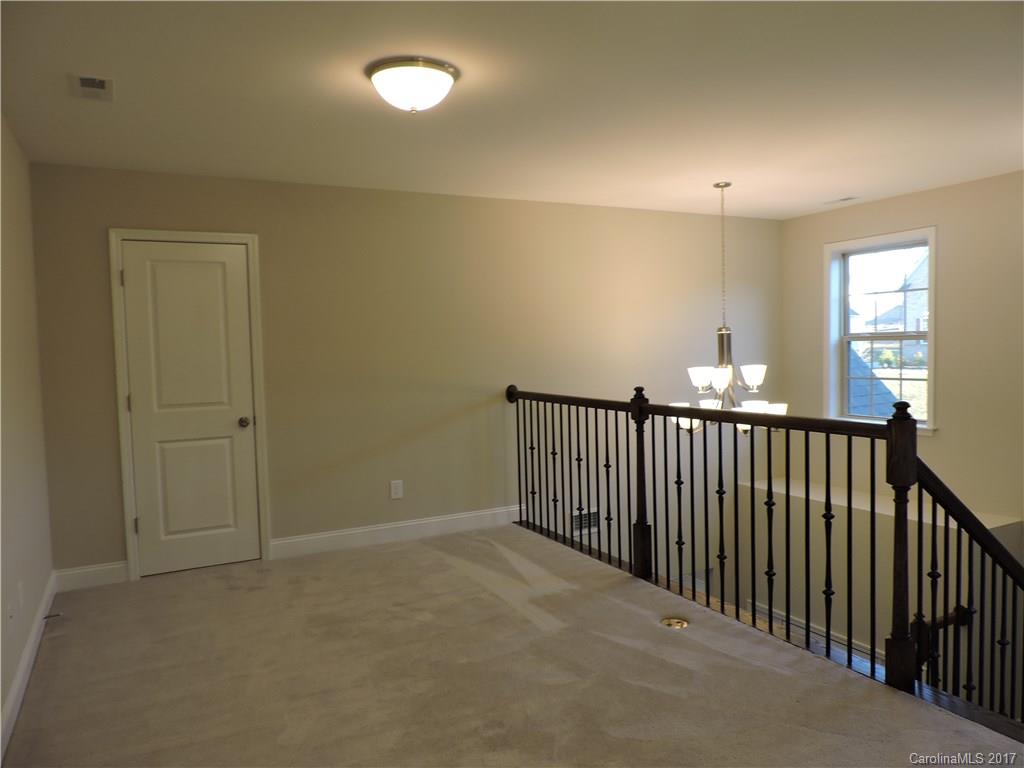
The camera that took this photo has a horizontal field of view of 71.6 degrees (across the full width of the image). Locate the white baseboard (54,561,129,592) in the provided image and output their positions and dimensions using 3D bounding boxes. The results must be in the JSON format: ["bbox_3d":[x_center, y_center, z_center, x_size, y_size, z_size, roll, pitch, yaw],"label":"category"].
[{"bbox_3d":[-2.482,1.136,4.208,0.363,0.132,0.018,-3,4,-26],"label":"white baseboard"}]

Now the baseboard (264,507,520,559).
[{"bbox_3d":[-0.742,1.040,5.059,1.876,0.132,0.018,-3,4,-26],"label":"baseboard"}]

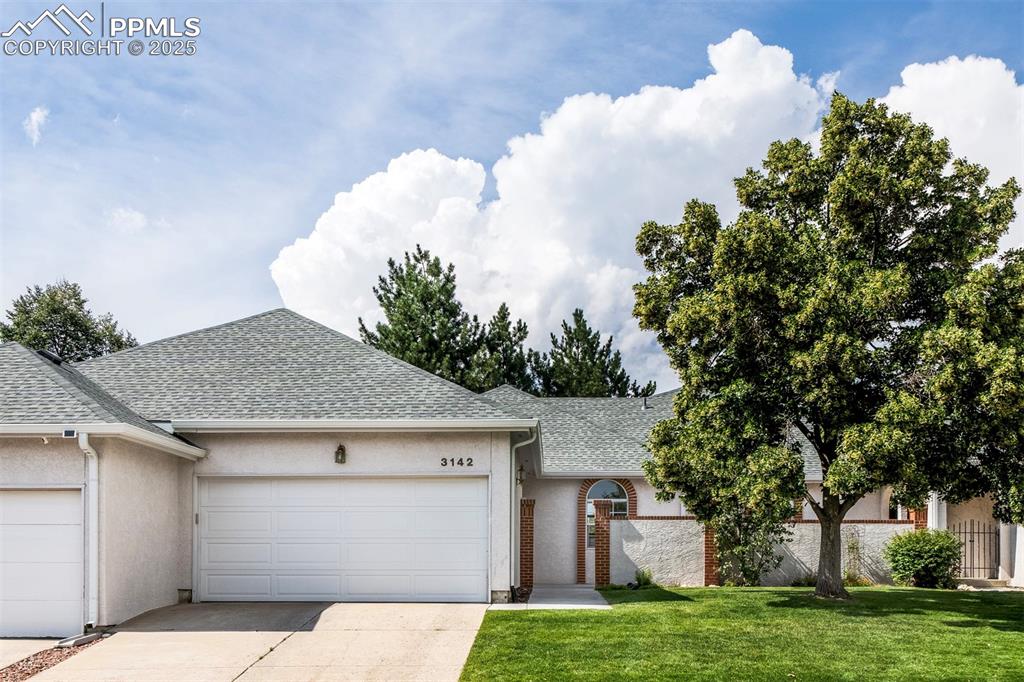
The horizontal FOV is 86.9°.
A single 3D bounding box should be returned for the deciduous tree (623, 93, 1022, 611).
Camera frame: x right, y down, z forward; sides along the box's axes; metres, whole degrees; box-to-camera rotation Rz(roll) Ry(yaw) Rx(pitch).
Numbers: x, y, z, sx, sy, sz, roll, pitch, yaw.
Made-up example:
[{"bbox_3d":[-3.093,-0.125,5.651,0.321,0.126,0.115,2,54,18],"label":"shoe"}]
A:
[{"bbox_3d":[5.955,0.103,10.100,7.200,9.400,6.800,0,-3,2],"label":"deciduous tree"}]

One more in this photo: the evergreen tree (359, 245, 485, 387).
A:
[{"bbox_3d":[-4.523,1.425,27.000,6.300,12.500,6.000,0,-3,2],"label":"evergreen tree"}]

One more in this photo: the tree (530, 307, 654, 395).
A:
[{"bbox_3d":[4.024,4.373,27.000,6.000,9.600,5.800,0,-3,2],"label":"tree"}]

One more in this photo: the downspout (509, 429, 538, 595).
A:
[{"bbox_3d":[0.204,2.887,9.200,0.430,2.830,0.250,0,-3,2],"label":"downspout"}]

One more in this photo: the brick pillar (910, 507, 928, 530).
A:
[{"bbox_3d":[9.843,4.945,13.000,0.330,1.900,0.330,0,-3,2],"label":"brick pillar"}]

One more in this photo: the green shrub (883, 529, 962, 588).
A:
[{"bbox_3d":[9.195,4.872,12.100,1.750,1.350,1.600,0,-3,2],"label":"green shrub"}]

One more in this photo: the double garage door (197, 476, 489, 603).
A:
[{"bbox_3d":[-2.870,3.381,9.200,4.950,2.130,0.200,0,-3,2],"label":"double garage door"}]

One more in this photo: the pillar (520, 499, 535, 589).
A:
[{"bbox_3d":[0.355,4.509,12.000,0.310,1.930,0.320,0,-3,2],"label":"pillar"}]

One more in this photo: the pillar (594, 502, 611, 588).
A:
[{"bbox_3d":[2.022,4.521,12.000,0.330,1.930,0.330,0,-3,2],"label":"pillar"}]

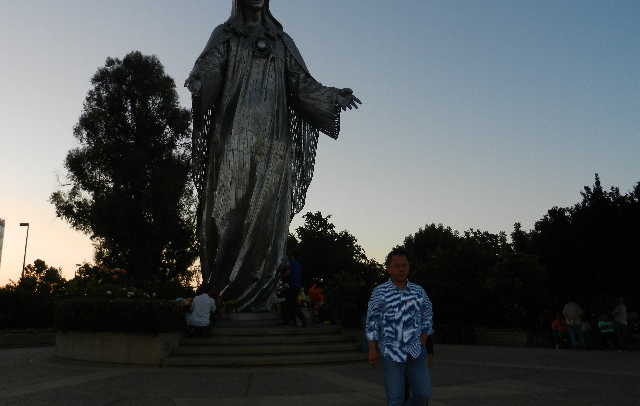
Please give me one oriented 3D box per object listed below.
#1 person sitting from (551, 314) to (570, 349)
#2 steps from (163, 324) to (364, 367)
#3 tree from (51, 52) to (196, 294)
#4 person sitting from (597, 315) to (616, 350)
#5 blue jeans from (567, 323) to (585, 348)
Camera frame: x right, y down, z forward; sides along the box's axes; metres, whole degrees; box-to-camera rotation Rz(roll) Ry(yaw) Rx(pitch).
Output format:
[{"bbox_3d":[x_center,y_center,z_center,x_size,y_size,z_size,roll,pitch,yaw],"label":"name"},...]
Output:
[{"bbox_3d":[7.534,3.997,16.695,0.560,1.090,0.720,-5,-12,23],"label":"person sitting"},{"bbox_3d":[-1.067,3.209,12.056,4.750,0.720,1.800,3,-12,-14],"label":"steps"},{"bbox_3d":[-8.716,-0.656,22.552,6.200,12.340,6.000,4,-12,-17],"label":"tree"},{"bbox_3d":[8.897,3.963,16.549,0.580,1.080,0.720,-6,-13,30],"label":"person sitting"},{"bbox_3d":[7.907,4.089,16.524,0.500,0.790,0.330,-6,-13,28],"label":"blue jeans"}]

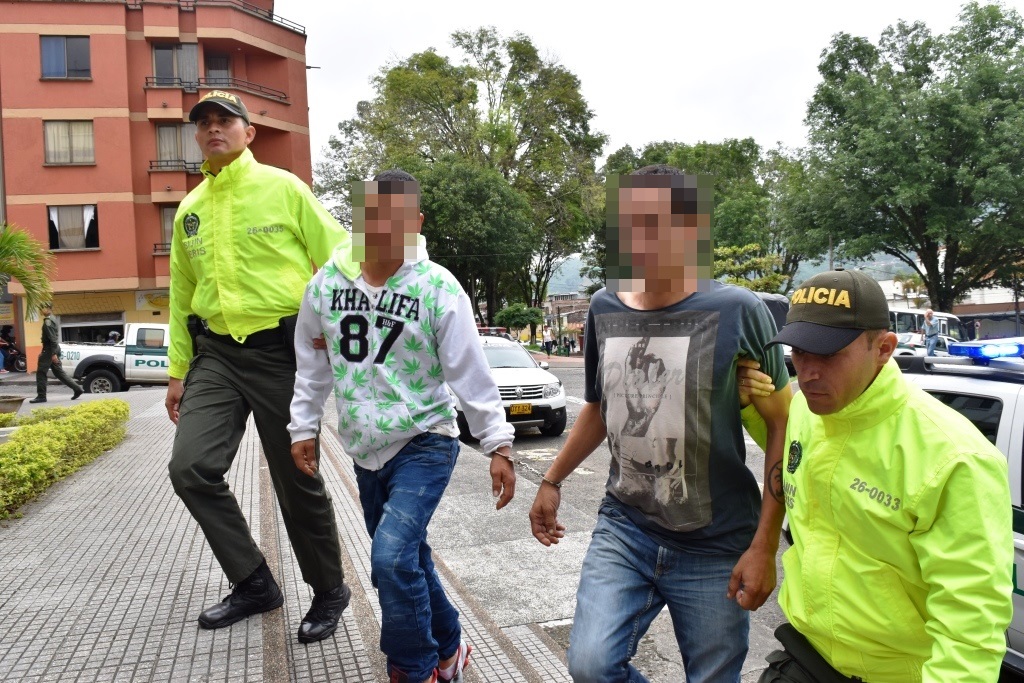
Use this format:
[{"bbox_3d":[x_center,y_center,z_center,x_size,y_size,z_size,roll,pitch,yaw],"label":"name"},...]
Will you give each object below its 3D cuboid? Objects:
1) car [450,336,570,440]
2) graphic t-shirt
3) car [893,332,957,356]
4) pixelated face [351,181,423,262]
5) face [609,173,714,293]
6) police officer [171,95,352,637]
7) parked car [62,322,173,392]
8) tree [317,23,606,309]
[{"bbox_3d":[-0.420,0.700,13.800,1.880,1.820,4.320,-3,0,-15],"label":"car"},{"bbox_3d":[0.395,0.173,1.770,0.430,0.600,0.270,-3,0,31],"label":"graphic t-shirt"},{"bbox_3d":[16.300,0.460,29.500,4.200,1.480,1.720,-3,0,-15],"label":"car"},{"bbox_3d":[-0.338,-0.336,2.100,0.170,0.235,0.200,-3,0,18],"label":"pixelated face"},{"bbox_3d":[0.329,-0.246,1.700,0.180,0.250,0.210,-3,0,36],"label":"face"},{"bbox_3d":[-0.812,0.081,2.500,0.580,1.750,0.460,-3,0,16],"label":"police officer"},{"bbox_3d":[-7.600,0.500,17.500,5.050,1.750,1.830,-1,0,-10],"label":"parked car"},{"bbox_3d":[-3.024,-9.103,46.000,16.500,18.800,15.000,-3,0,0],"label":"tree"}]

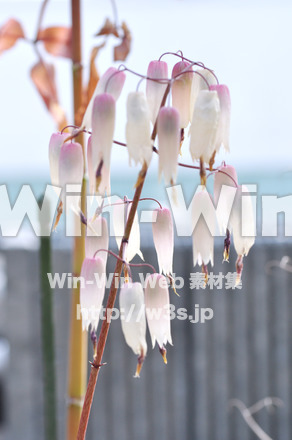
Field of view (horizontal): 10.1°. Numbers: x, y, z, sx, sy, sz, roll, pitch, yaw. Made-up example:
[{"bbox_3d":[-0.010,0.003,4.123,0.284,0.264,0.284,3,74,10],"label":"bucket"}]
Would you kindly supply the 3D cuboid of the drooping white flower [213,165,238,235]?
[{"bbox_3d":[0.039,-0.010,0.810,0.011,0.034,0.011,1,2,0],"label":"drooping white flower"}]

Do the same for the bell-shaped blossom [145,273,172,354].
[{"bbox_3d":[0.006,0.045,0.790,0.012,0.039,0.012,-4,2,0],"label":"bell-shaped blossom"}]

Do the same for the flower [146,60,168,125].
[{"bbox_3d":[0.005,-0.063,0.815,0.010,0.032,0.010,2,2,0],"label":"flower"}]

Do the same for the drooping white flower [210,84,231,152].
[{"bbox_3d":[0.036,-0.049,0.800,0.010,0.033,0.010,-2,2,0],"label":"drooping white flower"}]

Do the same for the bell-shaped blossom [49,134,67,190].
[{"bbox_3d":[-0.043,-0.028,0.820,0.011,0.031,0.011,4,2,0],"label":"bell-shaped blossom"}]

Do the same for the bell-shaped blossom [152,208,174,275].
[{"bbox_3d":[0.010,0.012,0.950,0.012,0.038,0.012,-5,2,0],"label":"bell-shaped blossom"}]

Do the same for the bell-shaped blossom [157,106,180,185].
[{"bbox_3d":[0.011,-0.035,0.780,0.010,0.036,0.010,0,2,0],"label":"bell-shaped blossom"}]

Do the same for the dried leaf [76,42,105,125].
[{"bbox_3d":[-0.030,-0.074,0.890,0.009,0.044,0.008,13,2,0],"label":"dried leaf"}]

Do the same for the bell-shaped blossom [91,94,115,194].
[{"bbox_3d":[-0.021,-0.036,0.790,0.011,0.051,0.011,2,2,0],"label":"bell-shaped blossom"}]

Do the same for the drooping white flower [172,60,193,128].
[{"bbox_3d":[0.018,-0.061,0.810,0.011,0.033,0.011,0,2,0],"label":"drooping white flower"}]

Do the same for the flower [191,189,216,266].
[{"bbox_3d":[0.034,0.005,0.955,0.013,0.043,0.013,0,2,0],"label":"flower"}]

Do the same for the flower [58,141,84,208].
[{"bbox_3d":[-0.036,-0.022,0.805,0.012,0.032,0.012,-1,2,0],"label":"flower"}]

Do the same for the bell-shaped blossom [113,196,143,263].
[{"bbox_3d":[-0.009,0.005,0.820,0.012,0.033,0.012,-8,2,0],"label":"bell-shaped blossom"}]

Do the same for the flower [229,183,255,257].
[{"bbox_3d":[0.056,0.001,0.950,0.014,0.042,0.013,-5,2,0],"label":"flower"}]

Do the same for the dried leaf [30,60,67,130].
[{"bbox_3d":[-0.055,-0.070,0.930,0.013,0.040,0.010,-14,2,0],"label":"dried leaf"}]

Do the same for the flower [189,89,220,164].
[{"bbox_3d":[0.028,-0.044,0.785,0.013,0.035,0.013,4,2,0],"label":"flower"}]

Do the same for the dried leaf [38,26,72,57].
[{"bbox_3d":[-0.051,-0.100,0.930,0.021,0.018,0.010,0,2,0],"label":"dried leaf"}]

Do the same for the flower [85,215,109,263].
[{"bbox_3d":[-0.029,0.017,0.970,0.013,0.039,0.013,0,2,0],"label":"flower"}]

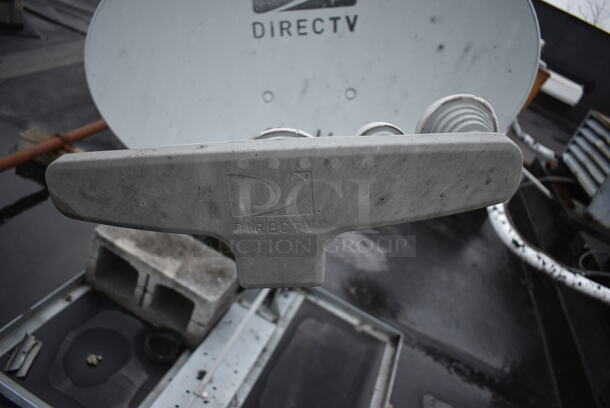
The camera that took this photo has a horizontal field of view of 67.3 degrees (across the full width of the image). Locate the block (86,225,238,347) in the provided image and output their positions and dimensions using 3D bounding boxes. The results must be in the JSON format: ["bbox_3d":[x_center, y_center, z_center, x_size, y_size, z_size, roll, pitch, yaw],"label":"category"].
[{"bbox_3d":[-0.422,0.213,1.382,0.390,0.193,0.192,29,28,7],"label":"block"}]

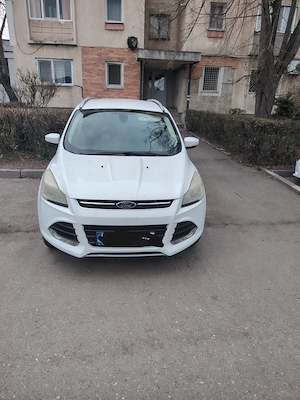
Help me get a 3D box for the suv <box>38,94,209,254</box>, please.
[{"bbox_3d":[-0.450,-0.749,4.530,1.920,1.700,4.500,0,21,-7],"label":"suv"}]

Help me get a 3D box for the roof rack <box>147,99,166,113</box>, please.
[{"bbox_3d":[0.074,-1.765,5.062,0.100,0.130,1.850,0,21,-7],"label":"roof rack"}]

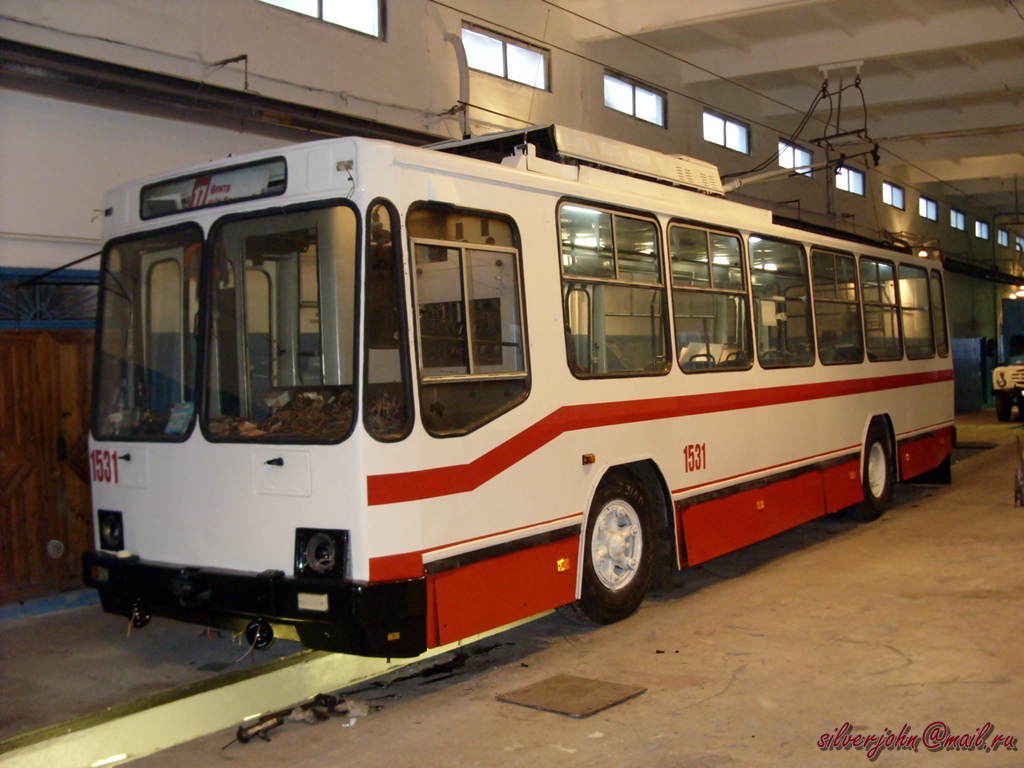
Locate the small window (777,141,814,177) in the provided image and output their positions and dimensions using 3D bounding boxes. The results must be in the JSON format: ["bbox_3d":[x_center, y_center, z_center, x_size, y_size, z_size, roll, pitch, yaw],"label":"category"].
[{"bbox_3d":[5.312,-4.173,21.006,0.120,0.460,1.700,-2,1,35],"label":"small window"}]

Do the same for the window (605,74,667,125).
[{"bbox_3d":[1.734,-3.982,15.834,0.120,0.460,1.700,-2,1,35],"label":"window"}]

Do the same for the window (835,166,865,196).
[{"bbox_3d":[7.098,-4.249,23.587,0.120,0.460,1.700,-2,1,35],"label":"window"}]

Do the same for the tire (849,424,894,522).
[{"bbox_3d":[3.914,0.897,12.548,0.310,1.050,1.050,-2,1,35],"label":"tire"}]

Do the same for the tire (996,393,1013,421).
[{"bbox_3d":[11.626,0.402,26.499,0.270,0.980,0.980,-2,1,35],"label":"tire"}]

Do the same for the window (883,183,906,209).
[{"bbox_3d":[8.884,-4.372,26.169,0.120,0.460,1.700,-2,1,35],"label":"window"}]

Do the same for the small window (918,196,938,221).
[{"bbox_3d":[10.627,-4.439,28.687,0.120,0.460,1.700,-2,1,35],"label":"small window"}]

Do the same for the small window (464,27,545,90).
[{"bbox_3d":[-0.073,-3.811,13.220,0.120,0.460,1.700,-2,1,35],"label":"small window"}]

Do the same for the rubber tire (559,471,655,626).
[{"bbox_3d":[0.594,1.097,7.752,0.290,1.050,1.050,-2,1,35],"label":"rubber tire"}]

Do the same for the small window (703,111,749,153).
[{"bbox_3d":[3.510,-4.090,18.403,0.120,0.460,1.700,-2,1,35],"label":"small window"}]

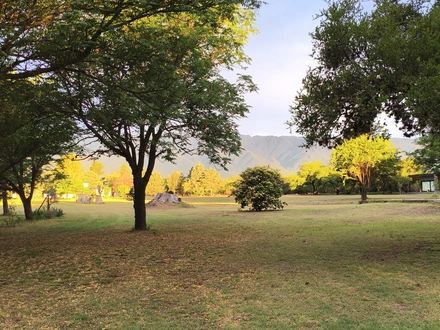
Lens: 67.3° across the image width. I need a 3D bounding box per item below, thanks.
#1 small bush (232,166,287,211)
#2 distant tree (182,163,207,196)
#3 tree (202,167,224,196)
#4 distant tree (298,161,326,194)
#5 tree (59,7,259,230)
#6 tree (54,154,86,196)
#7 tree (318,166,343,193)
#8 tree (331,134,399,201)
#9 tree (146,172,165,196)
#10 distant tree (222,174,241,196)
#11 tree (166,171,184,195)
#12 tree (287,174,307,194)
[{"bbox_3d":[2.546,1.515,21.300,3.480,2.840,3.310,0,-4,0],"label":"small bush"},{"bbox_3d":[-4.784,2.720,62.000,4.500,6.380,4.500,0,-4,0],"label":"distant tree"},{"bbox_3d":[-1.219,3.095,62.000,4.130,5.630,4.130,0,-4,0],"label":"tree"},{"bbox_3d":[15.673,2.118,56.000,4.740,5.760,4.740,0,-4,0],"label":"distant tree"},{"bbox_3d":[-2.231,-1.660,11.800,7.000,7.760,6.650,0,-4,0],"label":"tree"},{"bbox_3d":[-25.331,1.779,56.000,5.420,7.120,5.420,0,-4,0],"label":"tree"},{"bbox_3d":[18.723,2.626,56.000,4.070,4.740,4.070,0,-4,0],"label":"tree"},{"bbox_3d":[15.303,0.265,35.000,7.200,6.990,6.840,0,-4,0],"label":"tree"},{"bbox_3d":[-11.710,3.540,60.000,3.270,4.360,3.270,0,-4,0],"label":"tree"},{"bbox_3d":[2.157,3.658,62.000,3.380,3.750,3.380,0,-4,0],"label":"distant tree"},{"bbox_3d":[-8.348,3.283,62.000,3.380,4.500,3.380,0,-4,0],"label":"tree"},{"bbox_3d":[13.425,3.422,58.000,3.510,3.510,3.510,0,-4,0],"label":"tree"}]

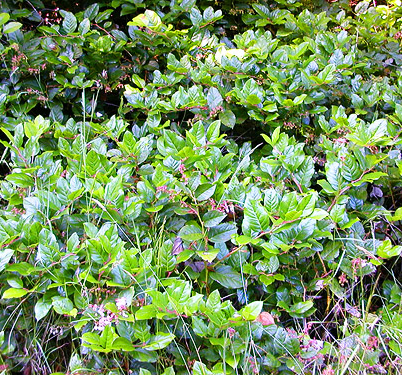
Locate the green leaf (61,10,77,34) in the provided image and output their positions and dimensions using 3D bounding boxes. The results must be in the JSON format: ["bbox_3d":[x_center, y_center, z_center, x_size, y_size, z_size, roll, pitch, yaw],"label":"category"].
[{"bbox_3d":[-0.455,-0.571,1.850,0.047,0.018,0.088,-19,71,-7],"label":"green leaf"}]

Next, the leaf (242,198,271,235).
[{"bbox_3d":[0.138,0.076,1.350,0.062,0.020,0.090,-12,68,-11],"label":"leaf"}]

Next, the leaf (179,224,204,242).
[{"bbox_3d":[-0.027,0.136,1.540,0.070,0.020,0.057,-6,53,-4],"label":"leaf"}]

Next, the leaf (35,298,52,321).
[{"bbox_3d":[-0.419,0.327,1.420,0.042,0.018,0.056,20,72,20],"label":"leaf"}]

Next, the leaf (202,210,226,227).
[{"bbox_3d":[0.032,0.080,1.380,0.066,0.016,0.042,-21,46,-13],"label":"leaf"}]

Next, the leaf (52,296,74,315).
[{"bbox_3d":[-0.368,0.313,1.420,0.070,0.018,0.041,27,63,15],"label":"leaf"}]

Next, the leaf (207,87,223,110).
[{"bbox_3d":[0.046,-0.283,1.700,0.050,0.018,0.080,-2,66,-1],"label":"leaf"}]

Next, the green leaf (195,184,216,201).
[{"bbox_3d":[0.016,0.015,1.620,0.076,0.020,0.045,-36,61,-24],"label":"green leaf"}]

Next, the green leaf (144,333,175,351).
[{"bbox_3d":[-0.102,0.384,1.330,0.080,0.020,0.037,-15,44,-16],"label":"green leaf"}]

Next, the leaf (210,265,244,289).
[{"bbox_3d":[0.074,0.246,1.470,0.103,0.020,0.059,29,55,23],"label":"leaf"}]

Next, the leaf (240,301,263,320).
[{"bbox_3d":[0.118,0.288,1.250,0.062,0.020,0.042,-47,55,-11],"label":"leaf"}]

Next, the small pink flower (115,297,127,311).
[{"bbox_3d":[-0.205,0.300,1.380,0.031,0.032,0.030,0,23,0],"label":"small pink flower"}]

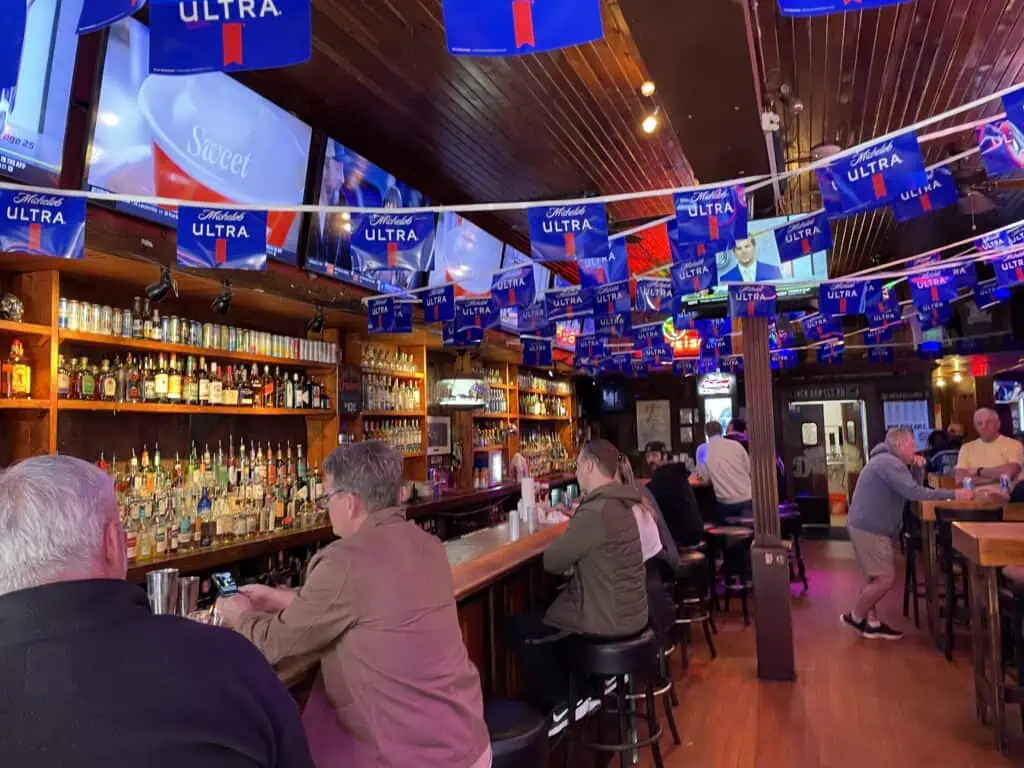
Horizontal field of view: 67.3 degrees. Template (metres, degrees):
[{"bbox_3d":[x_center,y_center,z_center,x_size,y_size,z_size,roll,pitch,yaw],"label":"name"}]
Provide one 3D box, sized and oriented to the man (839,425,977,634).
[{"bbox_3d":[3.088,1.155,6.050,0.900,1.600,0.530,-3,-4,20],"label":"man"}]

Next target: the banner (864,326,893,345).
[{"bbox_3d":[4.146,-0.554,8.700,0.305,0.208,0.020,-11,-6,11],"label":"banner"}]

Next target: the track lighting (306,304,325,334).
[{"bbox_3d":[-1.330,-0.436,5.205,0.130,0.190,0.090,-4,-4,30],"label":"track lighting"}]

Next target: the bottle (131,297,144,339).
[{"bbox_3d":[-2.125,-0.375,4.367,0.062,0.241,0.062,-4,-5,21],"label":"bottle"}]

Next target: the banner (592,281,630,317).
[{"bbox_3d":[0.653,-0.561,5.050,0.305,0.208,0.020,-5,-5,36],"label":"banner"}]

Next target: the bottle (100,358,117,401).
[{"bbox_3d":[-2.248,-0.024,4.285,0.070,0.228,0.100,-3,-4,20],"label":"bottle"}]

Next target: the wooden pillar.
[{"bbox_3d":[1.748,0.663,5.307,0.240,2.600,0.240,-4,-5,21],"label":"wooden pillar"}]

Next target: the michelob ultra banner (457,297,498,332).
[{"bbox_3d":[-0.223,-0.463,5.120,0.305,0.208,0.020,-3,-4,12],"label":"michelob ultra banner"}]

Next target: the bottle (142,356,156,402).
[{"bbox_3d":[-2.146,-0.030,4.559,0.075,0.270,0.080,-3,-4,20],"label":"bottle"}]

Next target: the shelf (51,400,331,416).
[{"bbox_3d":[-1.949,0.167,4.969,0.280,0.042,2.347,-4,-4,21],"label":"shelf"}]

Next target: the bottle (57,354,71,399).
[{"bbox_3d":[-2.341,-0.037,4.037,0.070,0.232,0.098,-3,-4,20],"label":"bottle"}]

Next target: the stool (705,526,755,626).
[{"bbox_3d":[1.885,1.648,6.650,0.410,0.760,0.410,-3,-4,20],"label":"stool"}]

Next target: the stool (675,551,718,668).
[{"bbox_3d":[1.267,1.634,5.705,0.430,0.760,0.430,-4,-5,21],"label":"stool"}]

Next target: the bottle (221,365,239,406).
[{"bbox_3d":[-1.908,0.008,5.193,0.085,0.265,0.095,-3,-4,20],"label":"bottle"}]

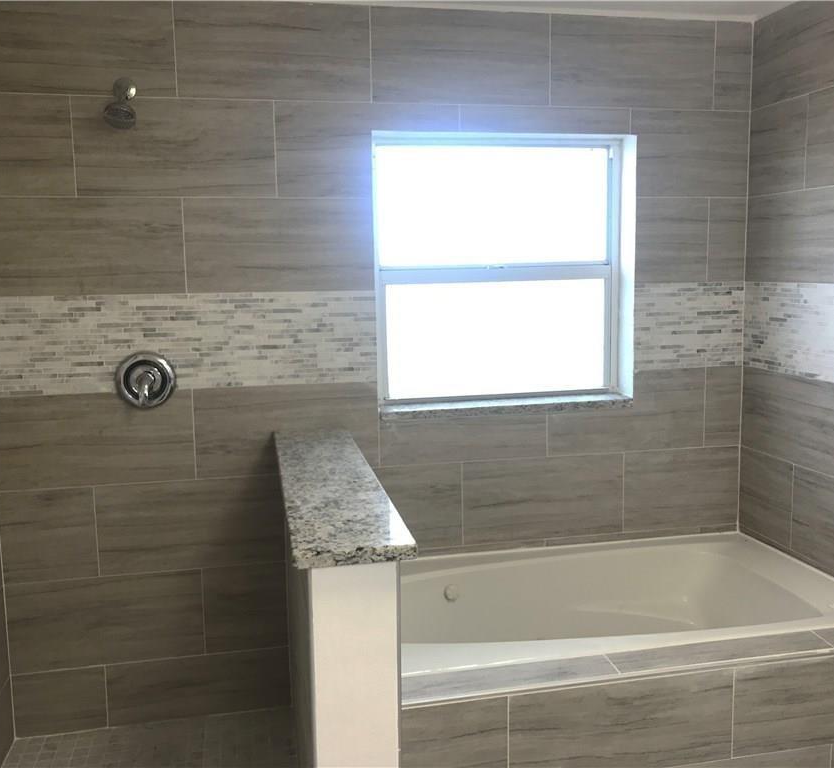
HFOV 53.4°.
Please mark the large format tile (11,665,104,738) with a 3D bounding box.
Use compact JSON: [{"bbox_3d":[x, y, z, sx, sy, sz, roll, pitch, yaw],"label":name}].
[{"bbox_3d":[-1.182,1.055,2.756,0.285,0.222,0.010,-2,8,-11],"label":"large format tile"}]

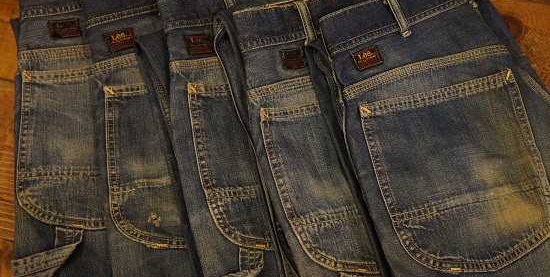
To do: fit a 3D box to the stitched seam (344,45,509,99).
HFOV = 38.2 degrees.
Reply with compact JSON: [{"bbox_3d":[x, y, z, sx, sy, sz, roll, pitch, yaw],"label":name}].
[{"bbox_3d":[0.164,-0.074,0.868,0.190,0.010,0.020,-16,62,-8],"label":"stitched seam"}]

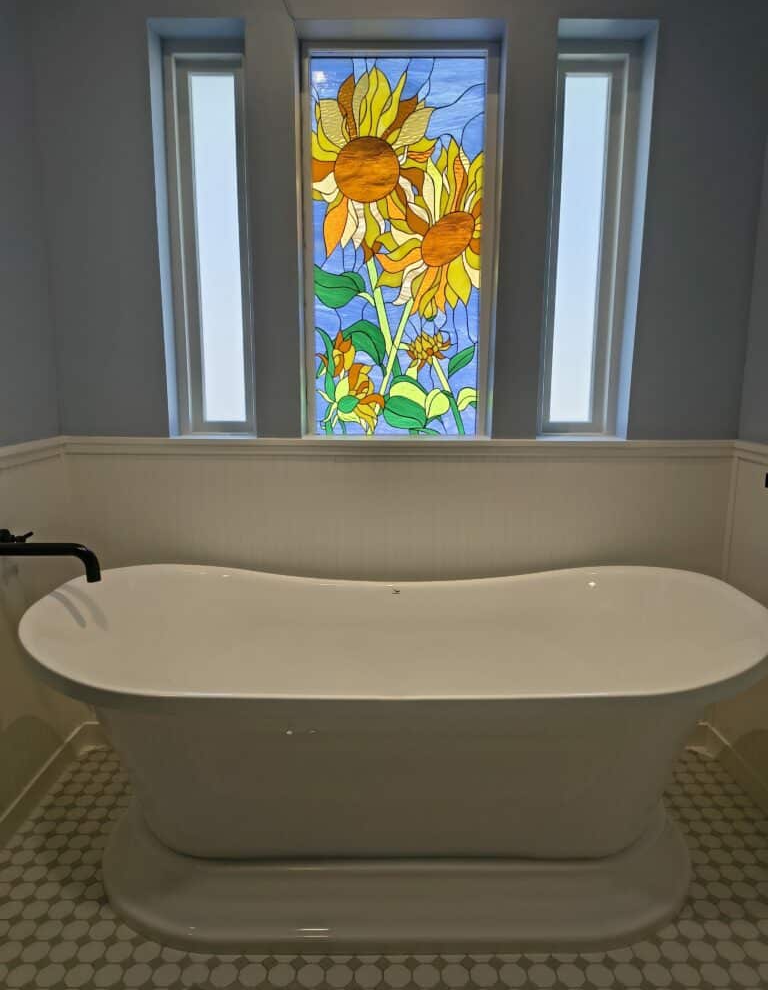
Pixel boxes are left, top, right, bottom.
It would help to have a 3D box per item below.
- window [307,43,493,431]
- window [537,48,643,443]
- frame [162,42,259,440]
[{"bbox_3d":[0.042,-0.765,2.202,0.583,1.150,0.090,0,10,0],"label":"window"},{"bbox_3d":[0.610,-0.763,2.205,0.277,1.150,0.090,0,10,0],"label":"window"},{"bbox_3d":[-0.517,-0.766,2.198,0.270,1.150,0.090,0,10,0],"label":"frame"}]

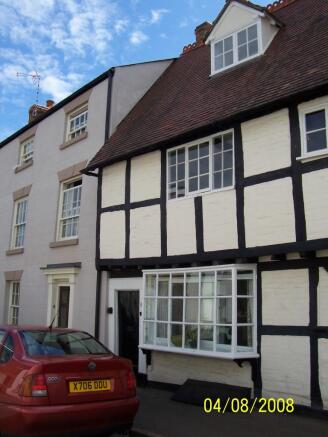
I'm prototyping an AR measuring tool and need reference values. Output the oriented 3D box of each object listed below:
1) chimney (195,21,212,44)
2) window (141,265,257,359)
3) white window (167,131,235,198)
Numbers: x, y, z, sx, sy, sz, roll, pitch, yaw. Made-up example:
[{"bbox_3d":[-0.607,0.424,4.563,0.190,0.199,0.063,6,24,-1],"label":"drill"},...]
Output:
[{"bbox_3d":[1.199,-5.075,12.197,0.440,0.660,0.500,-9,-14,42],"label":"chimney"},{"bbox_3d":[0.461,1.541,7.269,2.305,1.383,0.400,-9,-14,42],"label":"window"},{"bbox_3d":[0.646,-0.903,7.611,1.508,1.009,0.100,-9,-14,42],"label":"white window"}]

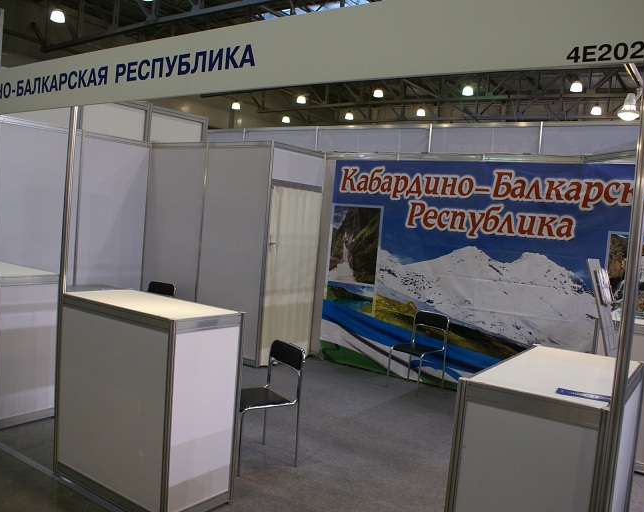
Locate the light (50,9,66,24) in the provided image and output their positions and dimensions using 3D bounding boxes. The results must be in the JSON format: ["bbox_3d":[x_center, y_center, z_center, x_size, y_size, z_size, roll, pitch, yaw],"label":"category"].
[{"bbox_3d":[-9.378,-8.524,20.500,0.500,0.520,0.500,7,4,35],"label":"light"}]

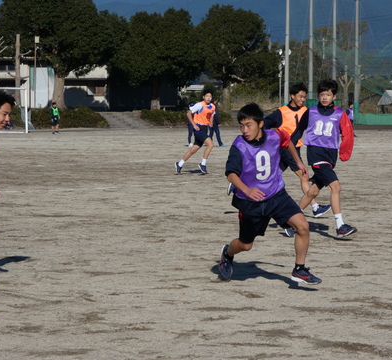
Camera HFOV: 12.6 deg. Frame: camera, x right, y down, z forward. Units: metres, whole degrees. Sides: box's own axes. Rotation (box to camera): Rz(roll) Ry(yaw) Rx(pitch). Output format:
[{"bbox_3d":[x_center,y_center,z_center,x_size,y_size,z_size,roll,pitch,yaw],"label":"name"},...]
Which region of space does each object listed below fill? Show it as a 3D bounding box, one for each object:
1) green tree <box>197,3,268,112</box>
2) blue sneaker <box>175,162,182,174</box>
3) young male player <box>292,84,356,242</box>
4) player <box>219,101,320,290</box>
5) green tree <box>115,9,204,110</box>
[{"bbox_3d":[2.578,-8.351,122.000,5.000,7.300,5.000,0,2,0],"label":"green tree"},{"bbox_3d":[-0.350,-0.230,35.500,0.115,0.270,0.100,-27,-16,39],"label":"blue sneaker"},{"bbox_3d":[1.297,-0.215,18.200,0.620,1.600,0.580,-1,2,-14],"label":"young male player"},{"bbox_3d":[0.562,0.106,13.400,0.760,1.360,0.620,0,2,-4],"label":"player"},{"bbox_3d":[-2.557,-8.181,121.000,6.000,7.100,5.800,0,2,0],"label":"green tree"}]

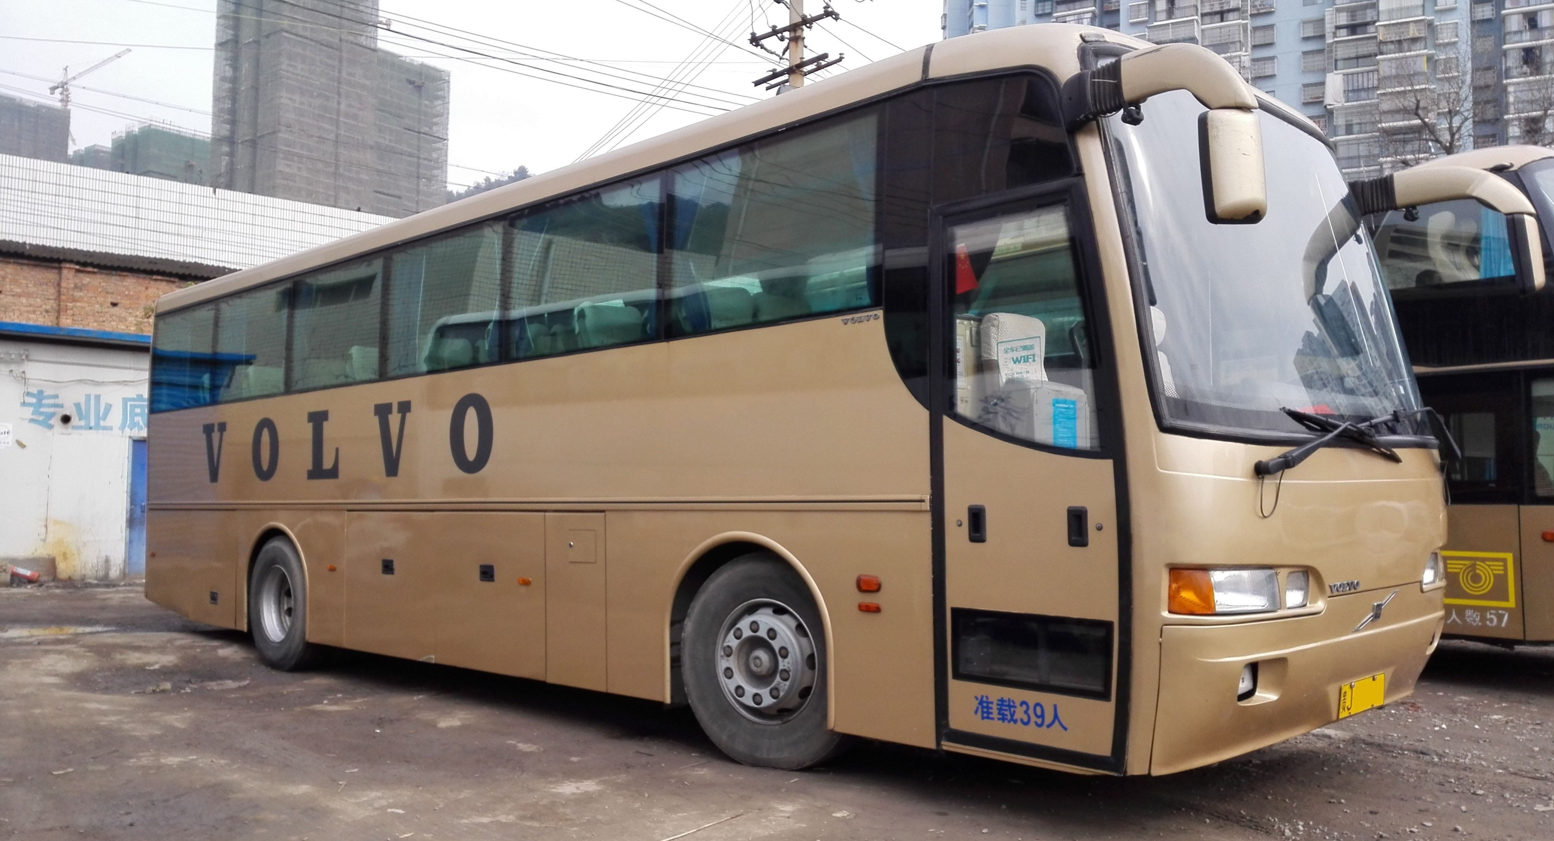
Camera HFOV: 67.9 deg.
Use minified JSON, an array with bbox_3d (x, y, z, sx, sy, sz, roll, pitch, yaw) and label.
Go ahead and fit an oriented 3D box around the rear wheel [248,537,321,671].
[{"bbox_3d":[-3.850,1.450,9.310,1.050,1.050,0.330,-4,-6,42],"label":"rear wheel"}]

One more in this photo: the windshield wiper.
[{"bbox_3d":[2.262,0.089,4.674,1.030,0.250,0.140,1,-4,-36],"label":"windshield wiper"}]

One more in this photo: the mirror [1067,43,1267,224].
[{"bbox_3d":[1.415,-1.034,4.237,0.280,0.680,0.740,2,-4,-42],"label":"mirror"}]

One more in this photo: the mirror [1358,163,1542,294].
[{"bbox_3d":[3.334,-0.937,5.812,0.880,0.640,0.270,-4,-6,42],"label":"mirror"}]

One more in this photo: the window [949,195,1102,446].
[{"bbox_3d":[1.023,-0.398,4.808,0.680,1.062,0.070,-3,-8,39],"label":"window"}]

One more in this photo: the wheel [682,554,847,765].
[{"bbox_3d":[0.007,1.147,5.605,1.030,1.020,0.290,-3,-4,34],"label":"wheel"}]

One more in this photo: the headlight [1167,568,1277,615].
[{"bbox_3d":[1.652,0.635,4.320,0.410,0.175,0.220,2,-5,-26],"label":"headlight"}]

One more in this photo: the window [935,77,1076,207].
[{"bbox_3d":[0.941,-1.195,4.777,0.670,0.520,0.060,-4,-9,43],"label":"window"}]

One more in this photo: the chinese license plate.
[{"bbox_3d":[2.402,1.138,4.740,0.440,0.140,0.020,4,9,-42],"label":"chinese license plate"}]

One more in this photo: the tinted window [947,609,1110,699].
[{"bbox_3d":[1.013,0.934,4.648,0.727,0.302,0.050,-4,-6,42],"label":"tinted window"}]

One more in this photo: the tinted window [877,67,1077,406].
[{"bbox_3d":[0.852,-0.772,5.019,0.930,1.415,0.120,-3,-8,39],"label":"tinted window"}]

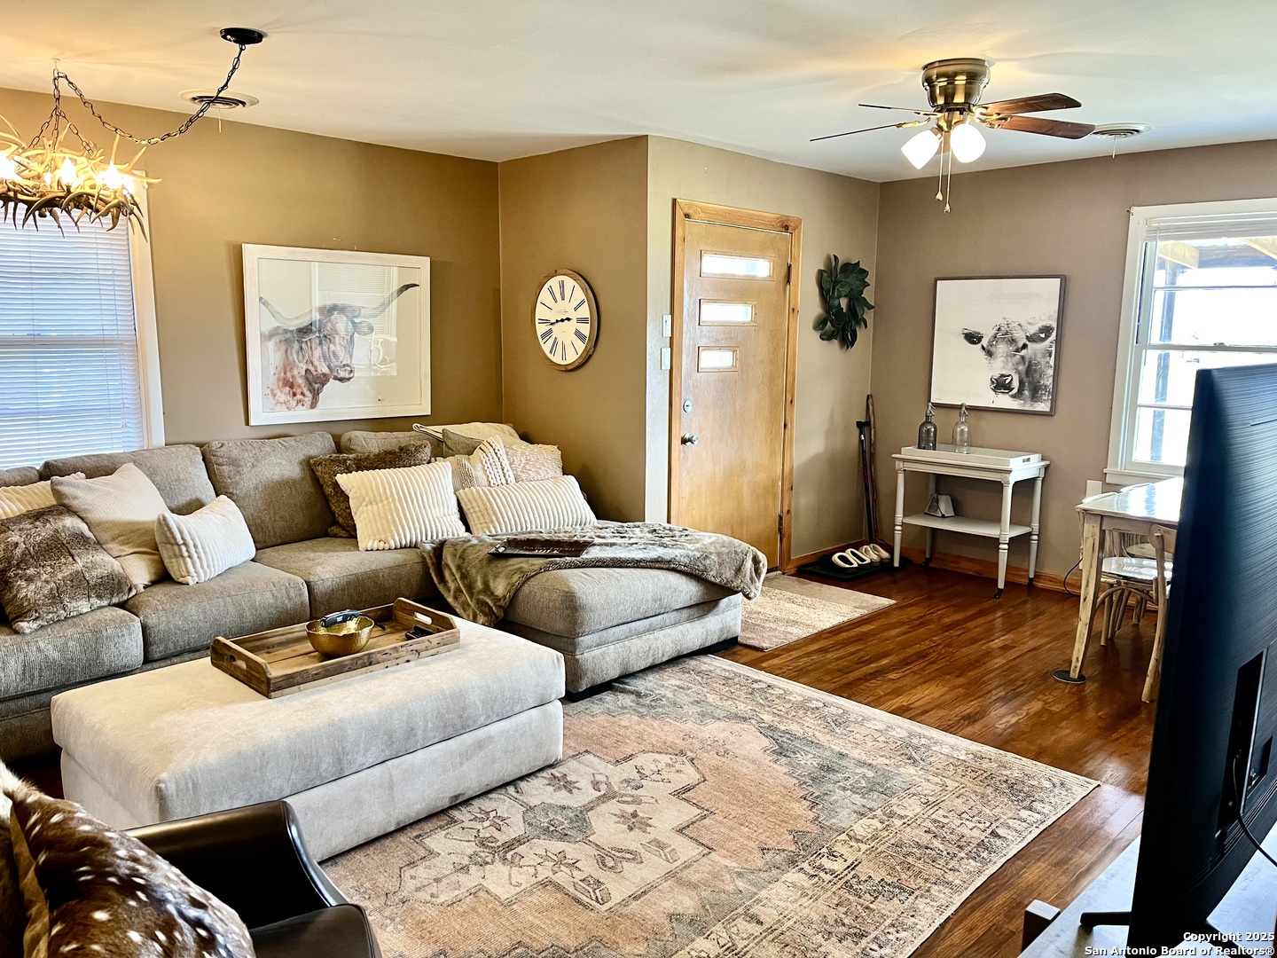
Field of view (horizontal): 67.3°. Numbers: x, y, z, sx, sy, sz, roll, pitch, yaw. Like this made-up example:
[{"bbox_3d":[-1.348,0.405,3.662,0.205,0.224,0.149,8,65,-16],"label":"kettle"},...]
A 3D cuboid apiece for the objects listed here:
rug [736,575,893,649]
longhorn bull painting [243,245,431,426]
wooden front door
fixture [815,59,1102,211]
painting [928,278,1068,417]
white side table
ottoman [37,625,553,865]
[{"bbox_3d":[0.757,0.702,5.252,1.214,0.012,0.790,-8,13,-44],"label":"rug"},{"bbox_3d":[-1.521,-0.738,4.978,1.010,0.862,0.034,-8,13,-44],"label":"longhorn bull painting"},{"bbox_3d":[0.549,-0.421,5.454,1.055,2.151,0.066,-8,13,-44],"label":"wooden front door"},{"bbox_3d":[1.137,-1.227,3.496,1.047,0.496,1.047,-8,13,-44],"label":"fixture"},{"bbox_3d":[2.111,-0.808,5.736,0.046,0.779,0.779,-8,13,-44],"label":"painting"},{"bbox_3d":[1.955,0.230,5.748,0.470,0.804,0.770,-8,13,-44],"label":"white side table"},{"bbox_3d":[-1.018,0.821,3.160,1.386,0.424,0.785,-8,13,-44],"label":"ottoman"}]

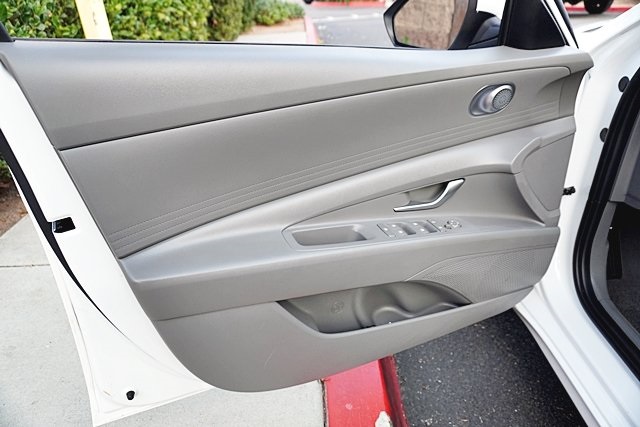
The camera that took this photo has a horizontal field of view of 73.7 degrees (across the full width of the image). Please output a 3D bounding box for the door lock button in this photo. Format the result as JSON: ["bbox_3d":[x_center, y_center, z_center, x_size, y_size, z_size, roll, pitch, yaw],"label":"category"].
[{"bbox_3d":[0.254,0.019,0.818,0.025,0.010,0.020,-11,31,-19],"label":"door lock button"}]

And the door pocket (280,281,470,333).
[{"bbox_3d":[0.115,0.183,0.857,0.390,0.125,0.085,-11,31,-19],"label":"door pocket"}]

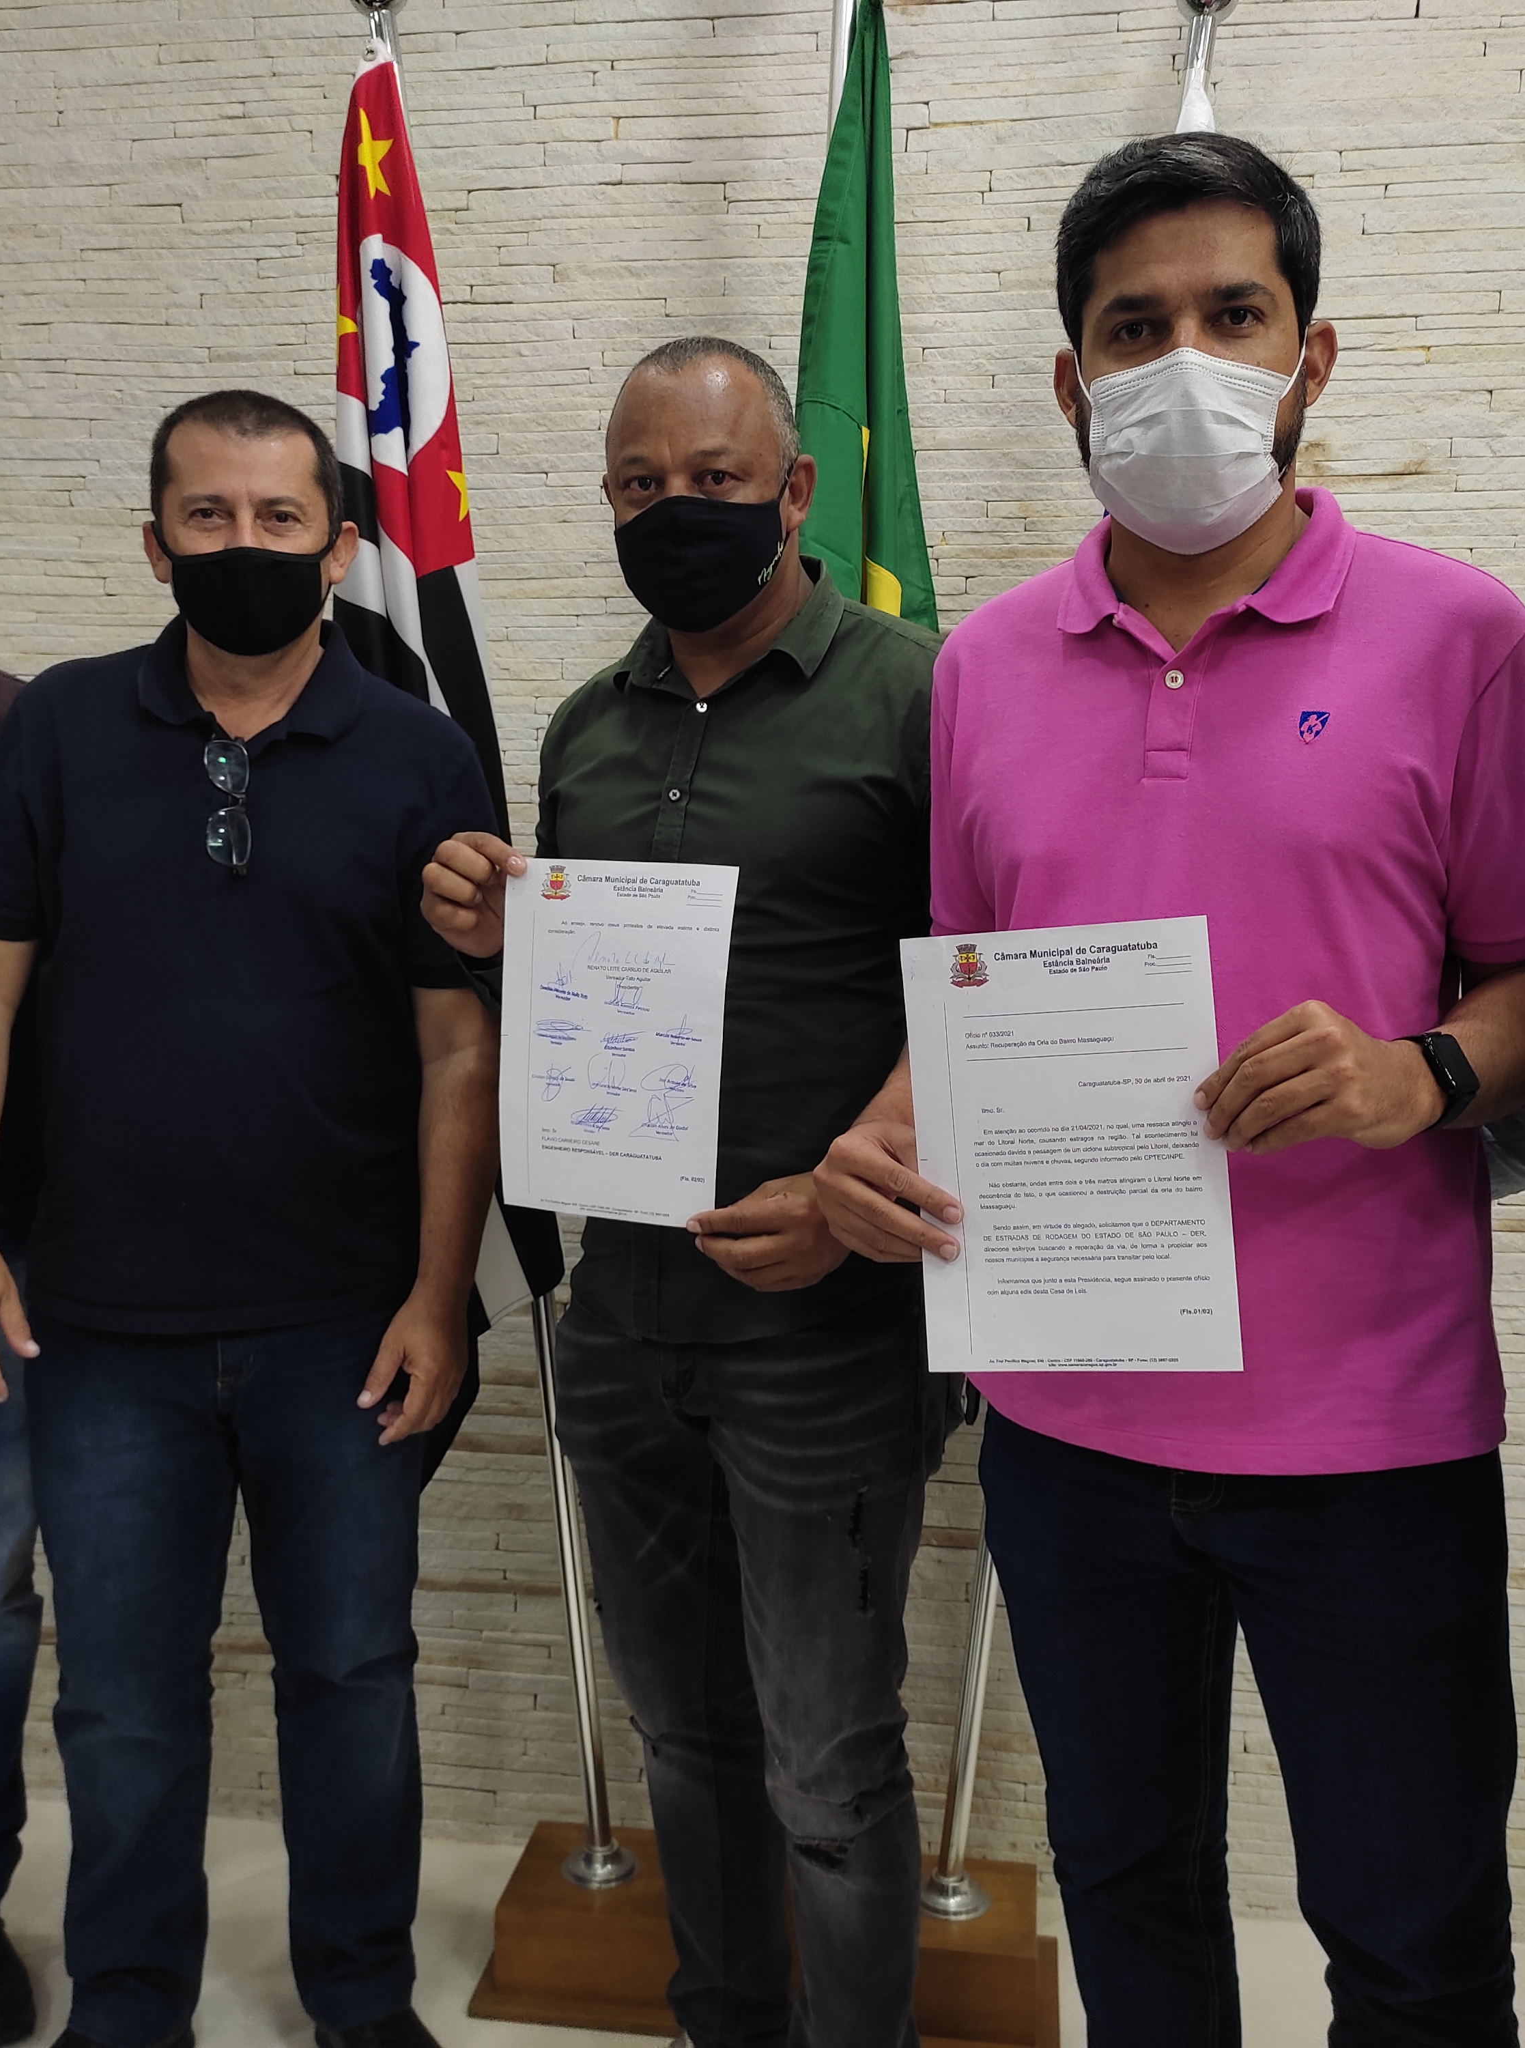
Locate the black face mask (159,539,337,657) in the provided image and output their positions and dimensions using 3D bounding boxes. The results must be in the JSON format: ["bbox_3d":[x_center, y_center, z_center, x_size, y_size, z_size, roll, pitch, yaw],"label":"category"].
[{"bbox_3d":[-0.460,-0.381,1.840,0.150,0.105,0.110,-1,6,-14],"label":"black face mask"}]

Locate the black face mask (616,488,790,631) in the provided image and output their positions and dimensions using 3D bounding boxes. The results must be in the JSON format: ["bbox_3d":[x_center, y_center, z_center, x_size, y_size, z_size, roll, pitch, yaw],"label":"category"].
[{"bbox_3d":[-0.053,-0.403,1.790,0.140,0.120,0.110,2,6,17],"label":"black face mask"}]

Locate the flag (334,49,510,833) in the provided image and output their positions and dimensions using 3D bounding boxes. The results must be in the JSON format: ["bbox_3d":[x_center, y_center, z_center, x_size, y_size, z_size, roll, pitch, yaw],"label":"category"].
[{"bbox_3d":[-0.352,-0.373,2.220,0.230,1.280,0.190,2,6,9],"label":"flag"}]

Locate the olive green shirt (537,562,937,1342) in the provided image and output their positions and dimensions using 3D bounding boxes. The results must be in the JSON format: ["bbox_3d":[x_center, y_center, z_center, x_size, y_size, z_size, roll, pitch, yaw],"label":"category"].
[{"bbox_3d":[-0.022,-0.065,1.870,0.480,0.720,0.340,3,6,20],"label":"olive green shirt"}]

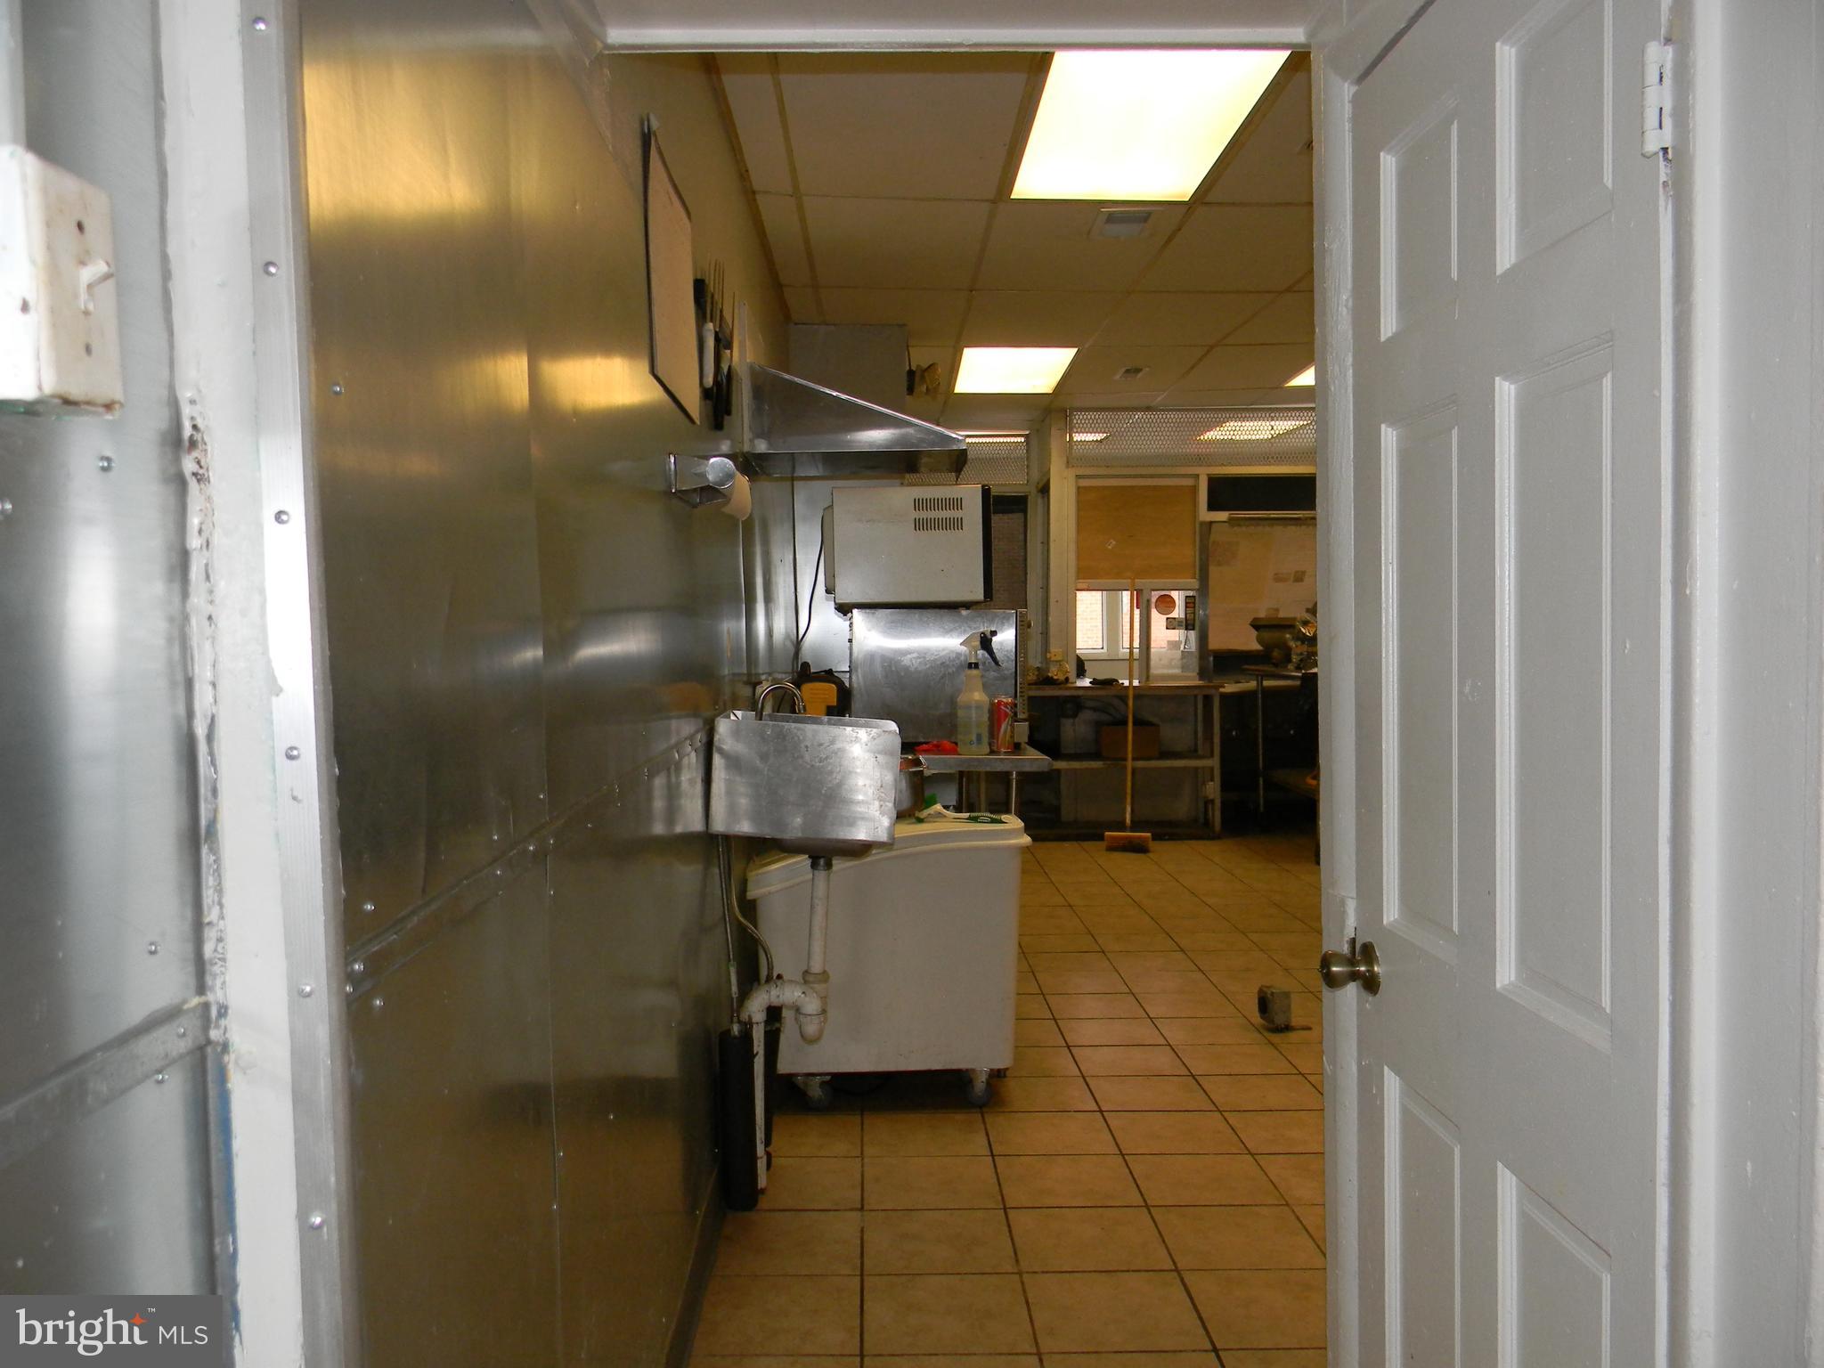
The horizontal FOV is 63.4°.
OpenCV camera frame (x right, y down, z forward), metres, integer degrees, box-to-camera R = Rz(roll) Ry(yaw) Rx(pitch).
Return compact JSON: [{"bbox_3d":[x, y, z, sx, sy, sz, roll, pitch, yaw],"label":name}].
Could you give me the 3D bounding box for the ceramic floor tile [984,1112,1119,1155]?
[{"bbox_3d":[0.346,1.133,3.692,0.305,0.010,0.305,0,2,-2],"label":"ceramic floor tile"}]

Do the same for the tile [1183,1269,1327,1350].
[{"bbox_3d":[0.676,1.153,2.724,0.302,0.010,0.302,0,2,-2],"label":"tile"}]

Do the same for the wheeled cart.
[{"bbox_3d":[-0.073,0.743,4.013,0.735,0.740,0.370,0,2,-5],"label":"wheeled cart"}]

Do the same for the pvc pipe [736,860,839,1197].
[{"bbox_3d":[-0.275,0.742,3.250,0.225,0.705,0.160,0,2,-2],"label":"pvc pipe"}]

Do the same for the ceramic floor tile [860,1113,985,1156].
[{"bbox_3d":[0.033,1.115,3.623,0.302,0.010,0.302,0,2,-2],"label":"ceramic floor tile"}]

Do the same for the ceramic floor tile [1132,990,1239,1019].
[{"bbox_3d":[0.930,1.081,4.959,0.305,0.010,0.305,0,2,-2],"label":"ceramic floor tile"}]

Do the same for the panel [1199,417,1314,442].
[{"bbox_3d":[2.298,-1.740,10.084,0.570,0.050,1.180,0,2,-1],"label":"panel"}]

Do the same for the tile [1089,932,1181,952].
[{"bbox_3d":[0.878,1.020,5.763,0.302,0.010,0.302,0,2,-2],"label":"tile"}]

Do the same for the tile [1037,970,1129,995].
[{"bbox_3d":[0.593,1.044,5.140,0.302,0.010,0.302,0,2,-2],"label":"tile"}]

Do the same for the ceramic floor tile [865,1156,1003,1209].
[{"bbox_3d":[0.044,1.146,3.371,0.305,0.010,0.305,0,2,-2],"label":"ceramic floor tile"}]

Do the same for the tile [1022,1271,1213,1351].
[{"bbox_3d":[0.374,1.164,2.732,0.304,0.010,0.304,0,2,-2],"label":"tile"}]

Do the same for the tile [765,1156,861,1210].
[{"bbox_3d":[-0.261,1.136,3.344,0.292,0.010,0.304,0,2,-2],"label":"tile"}]

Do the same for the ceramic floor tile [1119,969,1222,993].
[{"bbox_3d":[0.904,1.051,5.186,0.302,0.010,0.302,0,2,-2],"label":"ceramic floor tile"}]

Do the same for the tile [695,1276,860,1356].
[{"bbox_3d":[-0.240,1.163,2.711,0.292,0.010,0.304,0,2,-2],"label":"tile"}]

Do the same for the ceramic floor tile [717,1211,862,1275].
[{"bbox_3d":[-0.254,1.141,3.000,0.292,0.010,0.302,0,2,-2],"label":"ceramic floor tile"}]

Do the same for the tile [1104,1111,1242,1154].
[{"bbox_3d":[0.658,1.133,3.703,0.305,0.010,0.305,0,2,-2],"label":"tile"}]

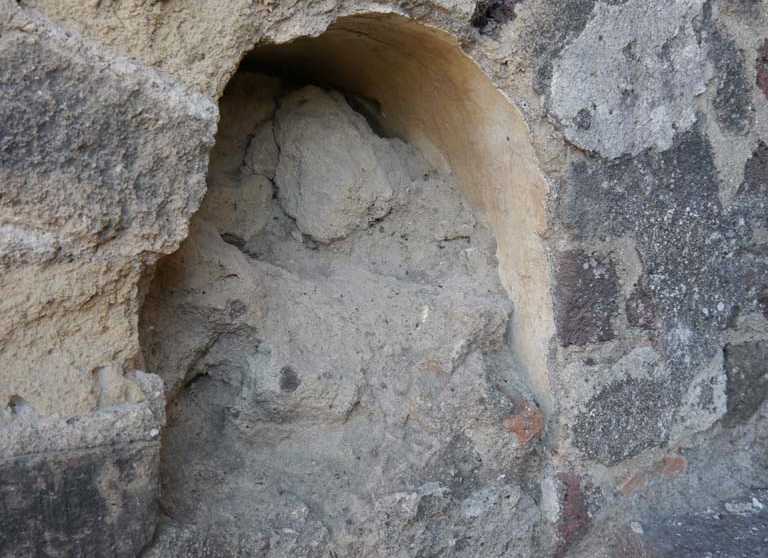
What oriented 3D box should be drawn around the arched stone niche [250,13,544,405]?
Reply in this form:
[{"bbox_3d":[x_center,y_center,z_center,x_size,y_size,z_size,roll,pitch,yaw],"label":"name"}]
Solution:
[{"bbox_3d":[-0.025,-0.060,0.965,0.370,0.430,0.240,0,0,-25],"label":"arched stone niche"}]

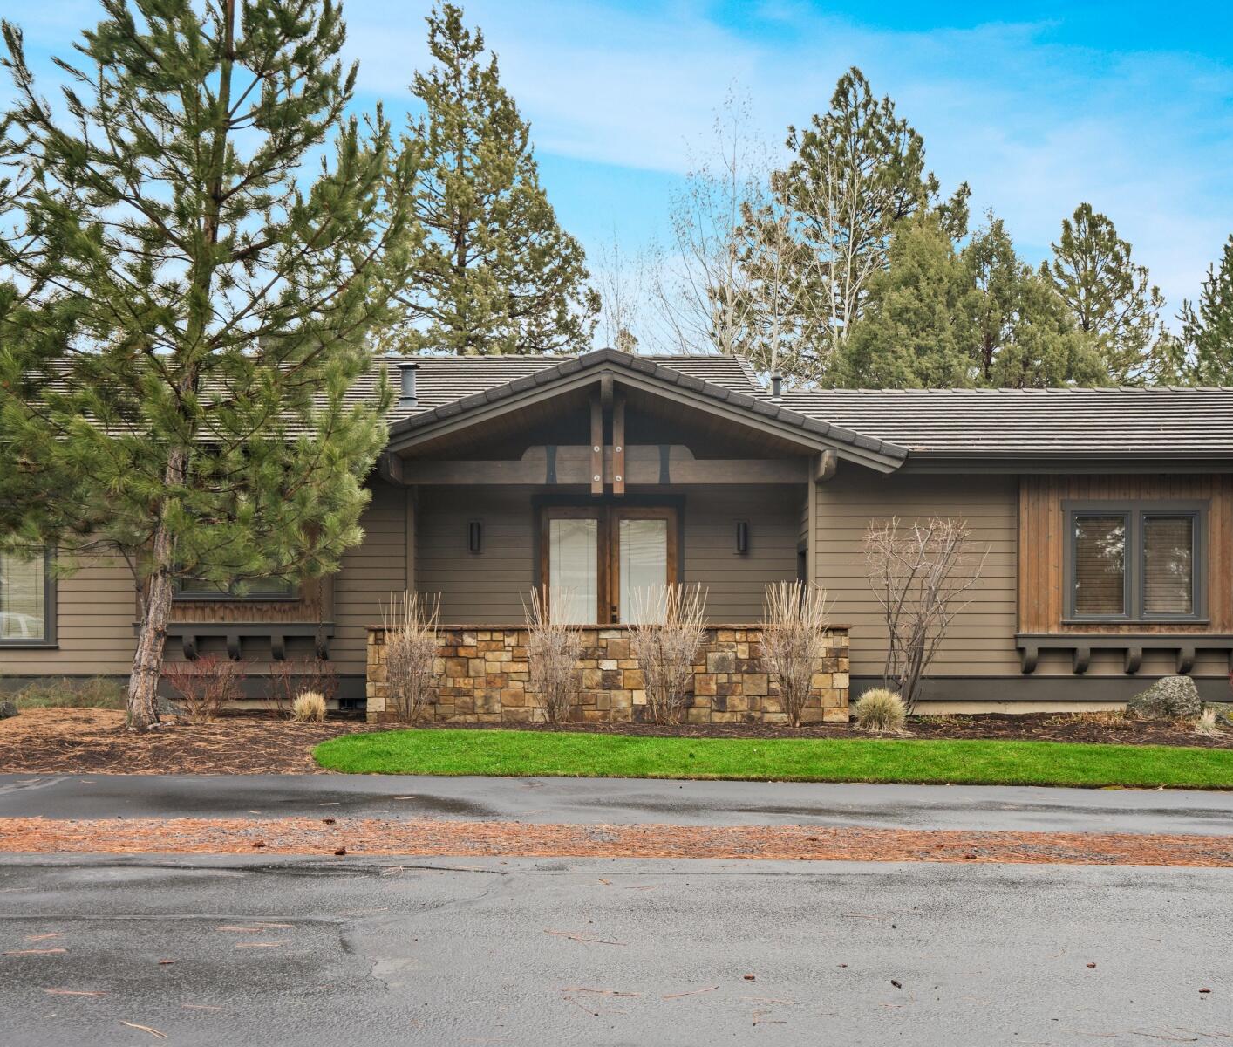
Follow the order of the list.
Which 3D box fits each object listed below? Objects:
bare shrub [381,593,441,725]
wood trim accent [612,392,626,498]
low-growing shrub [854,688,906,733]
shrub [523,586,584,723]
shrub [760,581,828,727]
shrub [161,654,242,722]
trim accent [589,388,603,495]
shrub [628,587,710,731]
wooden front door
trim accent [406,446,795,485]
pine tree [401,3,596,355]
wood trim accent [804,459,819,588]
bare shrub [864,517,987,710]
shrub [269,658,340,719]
[{"bbox_3d":[-2.334,1.524,15.900,0.685,1.510,0.700,0,-1,0],"label":"bare shrub"},{"bbox_3d":[0.034,-0.999,17.350,0.145,1.300,0.190,0,0,0],"label":"wood trim accent"},{"bbox_3d":[2.976,2.105,15.750,0.600,0.500,0.570,0,0,0],"label":"low-growing shrub"},{"bbox_3d":[-0.729,1.508,16.100,0.740,1.620,0.680,0,0,0],"label":"shrub"},{"bbox_3d":[2.007,1.468,15.750,0.761,1.662,0.750,0,-1,0],"label":"shrub"},{"bbox_3d":[-5.043,2.005,16.950,0.980,0.820,0.900,0,0,0],"label":"shrub"},{"bbox_3d":[-0.244,-1.007,17.350,0.145,1.310,0.190,0,0,0],"label":"trim accent"},{"bbox_3d":[0.590,1.501,15.800,0.917,1.612,0.850,0,-1,0],"label":"shrub"},{"bbox_3d":[-0.099,0.962,18.700,1.857,2.417,0.120,0,-1,0],"label":"wooden front door"},{"bbox_3d":[-0.155,-0.735,17.600,5.151,0.511,0.200,0,-1,0],"label":"trim accent"},{"bbox_3d":[-3.206,-4.929,38.000,5.444,18.479,5.300,0,-1,0],"label":"pine tree"},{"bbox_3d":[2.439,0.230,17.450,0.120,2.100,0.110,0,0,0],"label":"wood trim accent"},{"bbox_3d":[3.743,1.115,16.900,1.500,2.400,1.150,0,0,0],"label":"bare shrub"},{"bbox_3d":[-3.836,2.021,17.150,0.880,0.760,0.800,0,0,0],"label":"shrub"}]

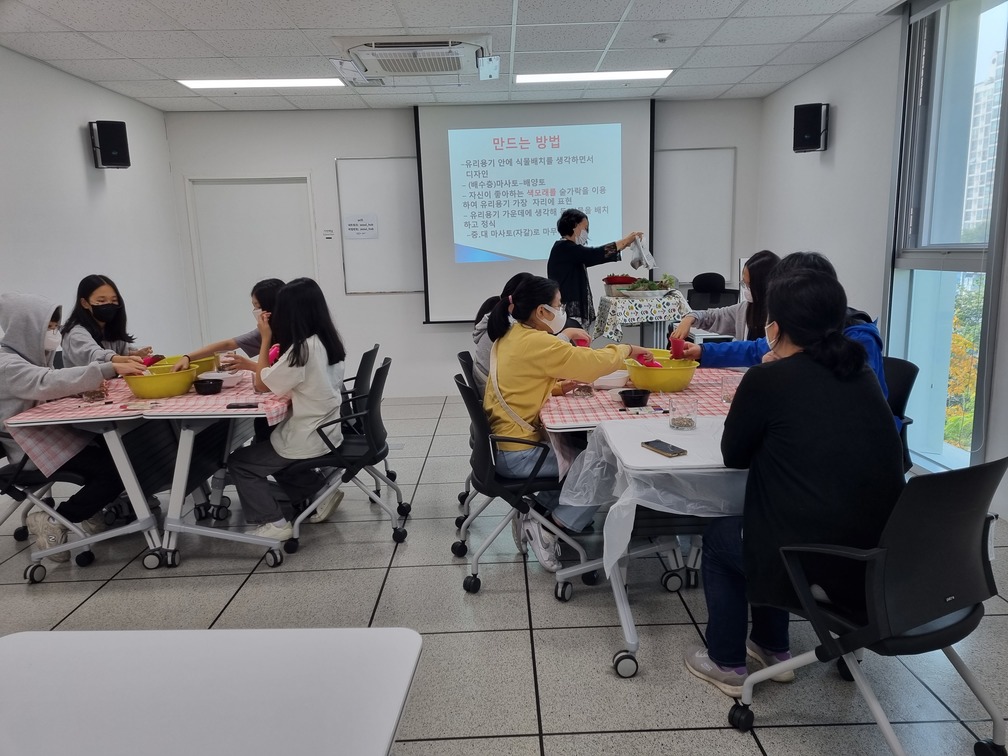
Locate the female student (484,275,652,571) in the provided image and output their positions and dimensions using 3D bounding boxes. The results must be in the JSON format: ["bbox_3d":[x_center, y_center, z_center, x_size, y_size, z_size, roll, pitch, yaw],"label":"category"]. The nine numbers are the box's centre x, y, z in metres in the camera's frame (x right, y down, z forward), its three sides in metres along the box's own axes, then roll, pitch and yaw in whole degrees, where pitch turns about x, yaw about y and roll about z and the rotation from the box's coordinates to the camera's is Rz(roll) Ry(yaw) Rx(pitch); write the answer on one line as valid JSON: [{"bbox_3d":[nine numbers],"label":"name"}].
[{"bbox_3d":[0.273,0.203,3.152,0.740,1.260,0.500,-3,10,-9],"label":"female student"}]

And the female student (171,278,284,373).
[{"bbox_3d":[-1.255,0.093,4.113,0.800,1.240,0.540,-4,10,-14],"label":"female student"}]

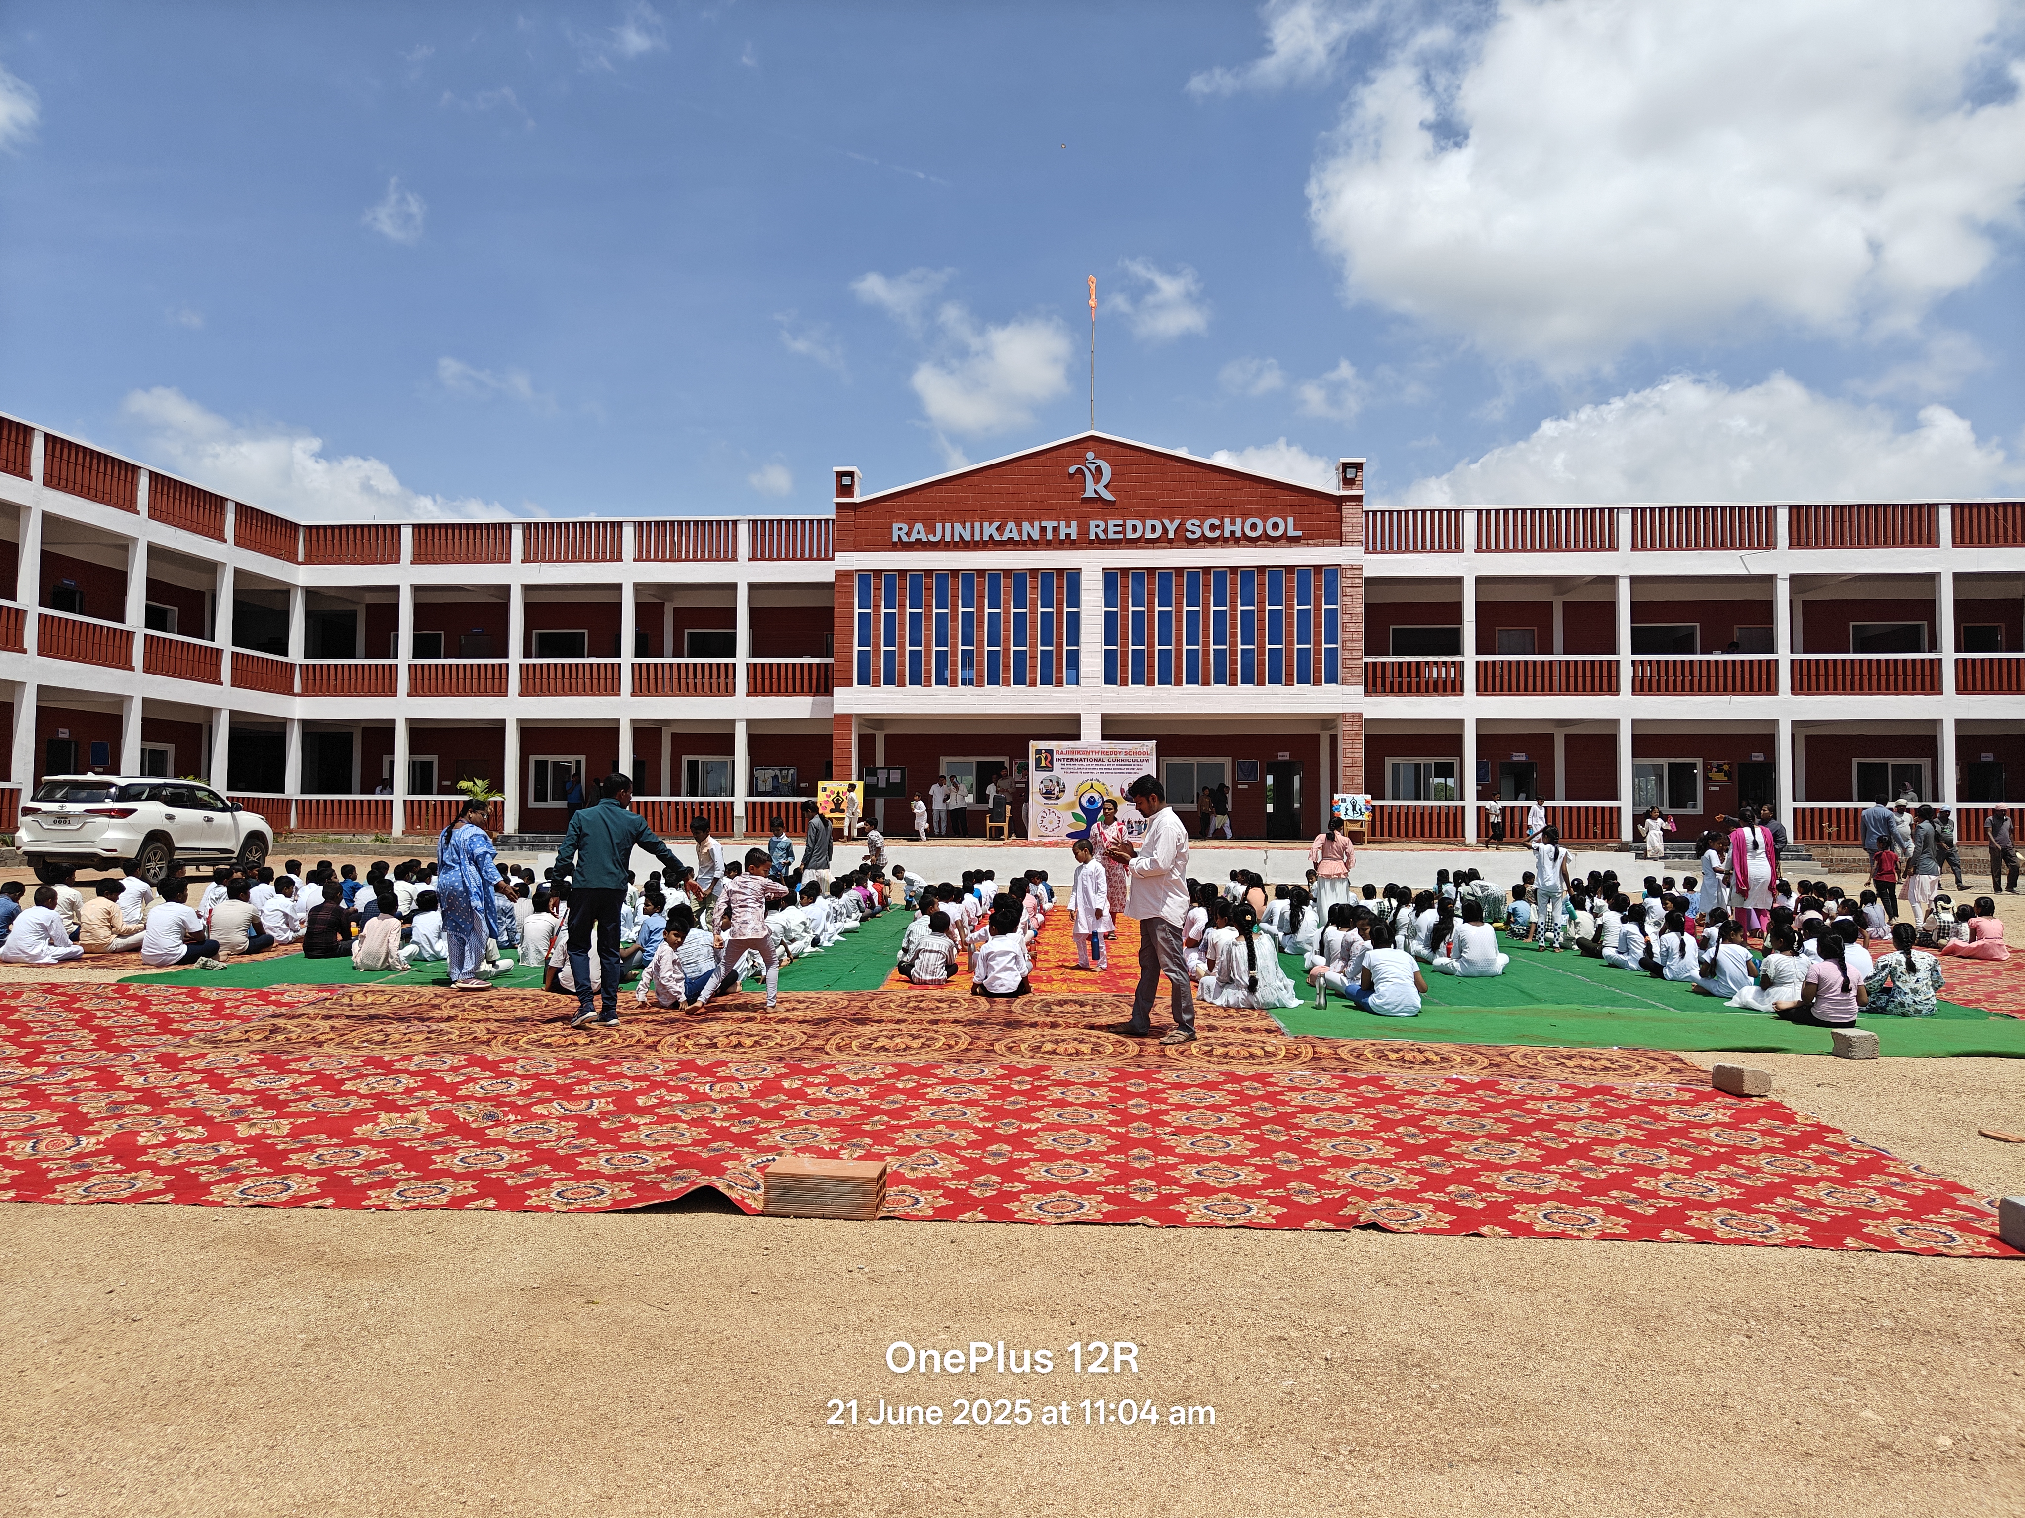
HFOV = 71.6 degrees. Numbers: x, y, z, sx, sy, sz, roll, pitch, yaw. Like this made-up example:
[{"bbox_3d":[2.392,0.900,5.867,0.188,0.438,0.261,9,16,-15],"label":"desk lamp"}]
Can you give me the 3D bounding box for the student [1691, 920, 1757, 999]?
[{"bbox_3d":[5.863,1.622,11.559,0.420,0.624,0.480,1,-3,-5],"label":"student"}]

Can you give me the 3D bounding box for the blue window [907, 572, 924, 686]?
[{"bbox_3d":[-2.448,-3.291,35.616,0.417,2.917,0.100,0,-3,5],"label":"blue window"}]

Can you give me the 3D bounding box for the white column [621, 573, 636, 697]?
[{"bbox_3d":[-9.782,-3.106,35.800,0.280,3.020,0.280,0,-2,5],"label":"white column"}]

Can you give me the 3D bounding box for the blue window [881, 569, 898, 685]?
[{"bbox_3d":[-3.036,-3.221,34.900,0.400,2.830,0.100,0,-2,5],"label":"blue window"}]

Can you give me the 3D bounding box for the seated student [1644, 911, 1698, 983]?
[{"bbox_3d":[5.791,1.625,12.363,0.480,0.600,0.520,0,-2,0],"label":"seated student"}]

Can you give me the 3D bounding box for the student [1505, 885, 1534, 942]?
[{"bbox_3d":[5.869,1.767,16.251,0.380,0.622,0.450,1,-2,-5],"label":"student"}]

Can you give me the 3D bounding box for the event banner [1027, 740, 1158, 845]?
[{"bbox_3d":[1.913,0.758,33.290,3.031,2.393,0.080,0,-3,5],"label":"event banner"}]

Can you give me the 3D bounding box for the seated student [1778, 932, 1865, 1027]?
[{"bbox_3d":[5.679,1.523,9.864,0.530,0.635,0.570,0,-2,0],"label":"seated student"}]

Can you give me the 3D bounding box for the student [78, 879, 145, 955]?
[{"bbox_3d":[-8.741,1.511,13.664,0.460,0.710,0.540,-1,-2,24],"label":"student"}]

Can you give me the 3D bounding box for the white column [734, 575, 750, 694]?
[{"bbox_3d":[-6.981,-3.097,36.385,0.280,3.075,0.300,0,-2,5],"label":"white column"}]

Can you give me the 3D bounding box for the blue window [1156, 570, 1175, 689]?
[{"bbox_3d":[3.717,-3.172,34.134,0.412,2.817,0.100,0,-2,5],"label":"blue window"}]

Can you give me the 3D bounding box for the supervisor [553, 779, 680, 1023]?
[{"bbox_3d":[-2.643,0.941,9.456,0.800,1.670,0.520,-1,-3,25],"label":"supervisor"}]

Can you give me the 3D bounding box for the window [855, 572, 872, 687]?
[{"bbox_3d":[-3.785,-3.302,35.737,0.419,2.927,0.100,0,-3,5],"label":"window"}]

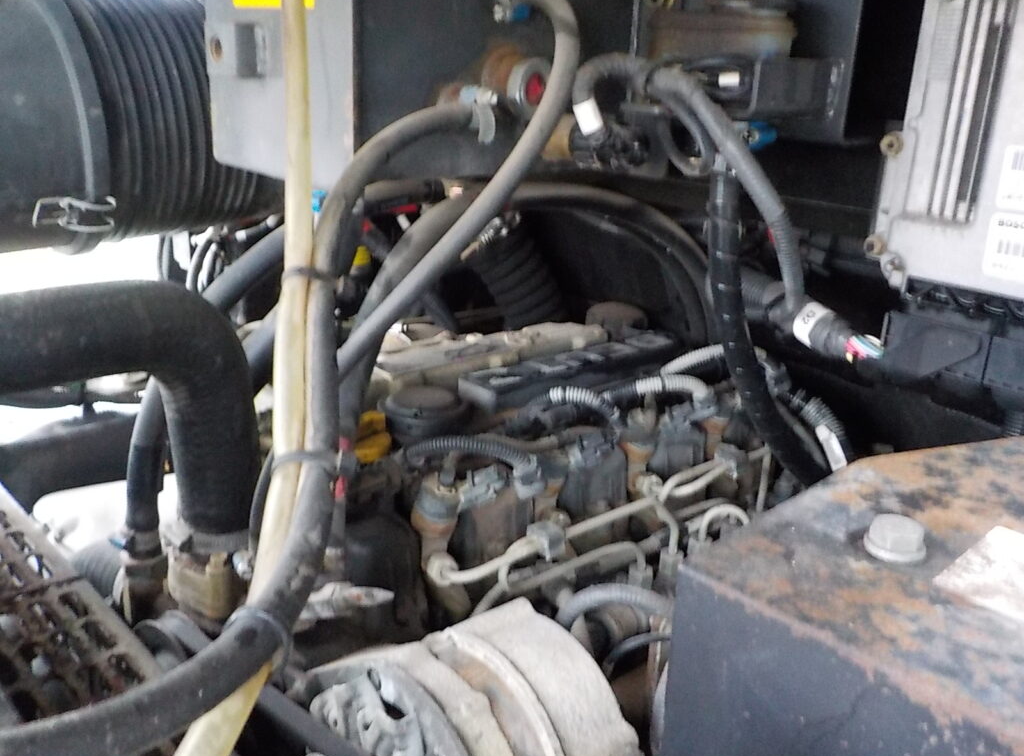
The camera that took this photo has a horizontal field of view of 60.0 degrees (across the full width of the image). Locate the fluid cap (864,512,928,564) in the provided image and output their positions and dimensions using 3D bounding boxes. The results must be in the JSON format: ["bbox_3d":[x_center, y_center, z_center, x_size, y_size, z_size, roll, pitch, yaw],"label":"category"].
[{"bbox_3d":[0.212,0.089,0.490,0.034,0.018,0.034,1,17,0],"label":"fluid cap"}]

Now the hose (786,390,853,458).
[{"bbox_3d":[0.274,0.043,0.780,0.080,0.028,0.028,49,0,12],"label":"hose"}]

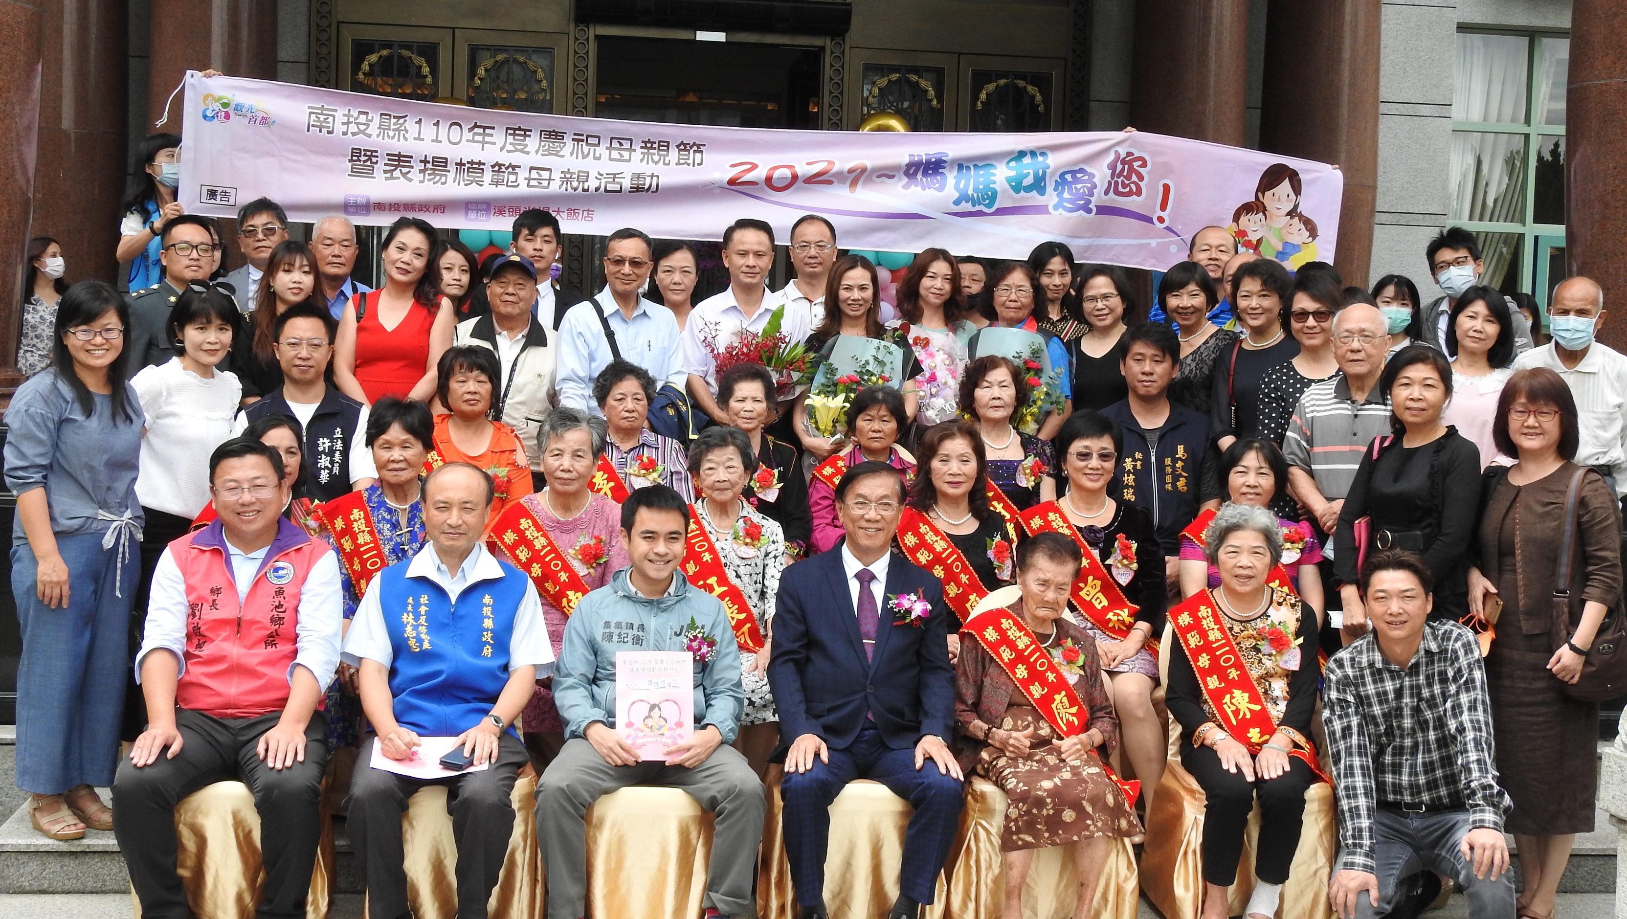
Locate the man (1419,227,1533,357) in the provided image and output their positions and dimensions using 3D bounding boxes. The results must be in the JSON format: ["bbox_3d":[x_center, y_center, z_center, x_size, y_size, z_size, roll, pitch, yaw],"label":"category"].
[{"bbox_3d":[2.585,-0.063,7.985,0.480,1.698,0.300,2,3,5],"label":"man"}]

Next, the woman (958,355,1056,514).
[{"bbox_3d":[0.659,0.274,7.114,0.440,1.283,0.680,2,3,-1],"label":"woman"}]

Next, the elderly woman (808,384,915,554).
[{"bbox_3d":[0.182,0.322,7.059,0.430,1.164,0.680,2,3,-3],"label":"elderly woman"}]

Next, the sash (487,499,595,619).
[{"bbox_3d":[-0.835,0.345,6.340,0.400,0.470,0.240,1,3,-7],"label":"sash"}]

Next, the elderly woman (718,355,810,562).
[{"bbox_3d":[-0.188,0.292,7.217,0.430,1.260,0.720,1,3,-6],"label":"elderly woman"}]

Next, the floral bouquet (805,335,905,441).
[{"bbox_3d":[0.162,-0.242,7.475,0.370,0.450,0.280,2,3,-3],"label":"floral bouquet"}]

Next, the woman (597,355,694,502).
[{"bbox_3d":[-0.584,0.288,6.909,0.450,1.272,0.620,2,3,-6],"label":"woman"}]

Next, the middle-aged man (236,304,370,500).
[{"bbox_3d":[-1.736,0.159,6.844,0.500,1.388,0.700,1,3,-11],"label":"middle-aged man"}]

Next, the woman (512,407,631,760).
[{"bbox_3d":[-0.746,0.472,6.225,0.460,1.263,0.660,1,3,-7],"label":"woman"}]

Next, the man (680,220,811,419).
[{"bbox_3d":[-0.257,-0.114,7.945,0.520,1.680,0.360,1,3,-6],"label":"man"}]

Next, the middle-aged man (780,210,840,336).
[{"bbox_3d":[-0.022,-0.117,8.021,0.480,1.698,0.300,2,3,-5],"label":"middle-aged man"}]

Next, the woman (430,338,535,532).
[{"bbox_3d":[-1.169,0.254,7.105,0.440,1.290,0.720,1,3,-6],"label":"woman"}]

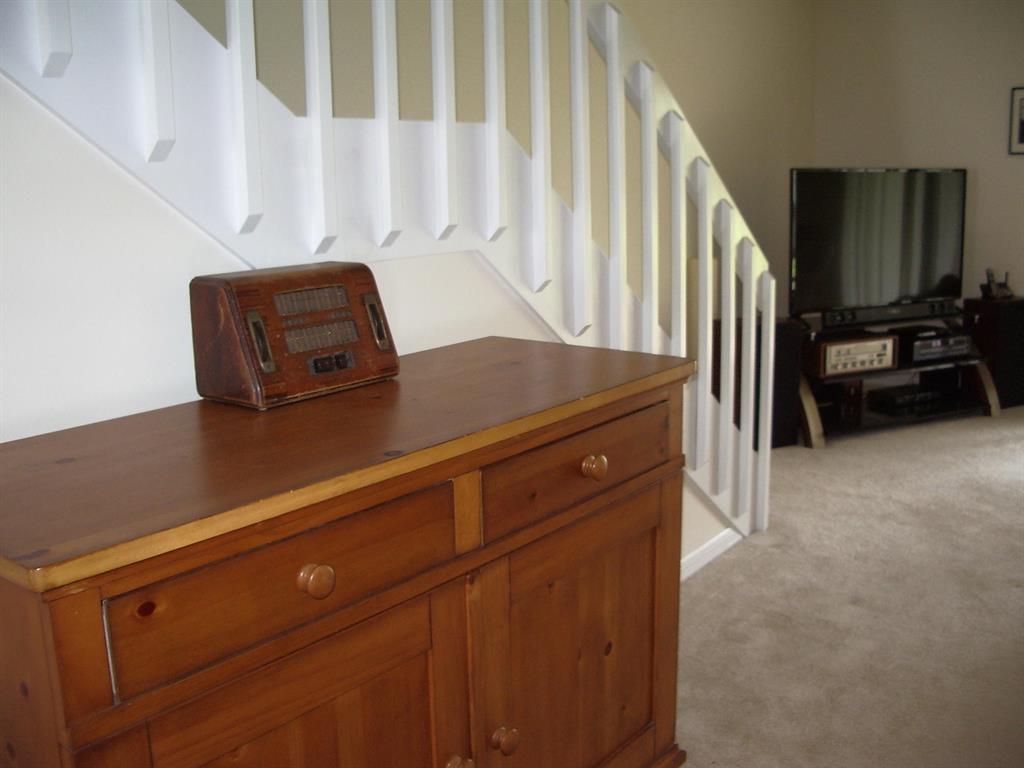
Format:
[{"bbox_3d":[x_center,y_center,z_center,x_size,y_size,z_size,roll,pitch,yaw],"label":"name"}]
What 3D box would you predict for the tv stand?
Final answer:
[{"bbox_3d":[1.744,-0.074,4.934,1.160,0.515,0.450,-7,13,-25],"label":"tv stand"}]

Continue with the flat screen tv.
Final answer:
[{"bbox_3d":[1.710,-0.678,4.853,1.075,0.640,0.075,-7,13,-25],"label":"flat screen tv"}]

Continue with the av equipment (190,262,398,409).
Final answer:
[{"bbox_3d":[-0.363,-0.095,1.770,0.160,0.198,0.317,8,15,37],"label":"av equipment"}]

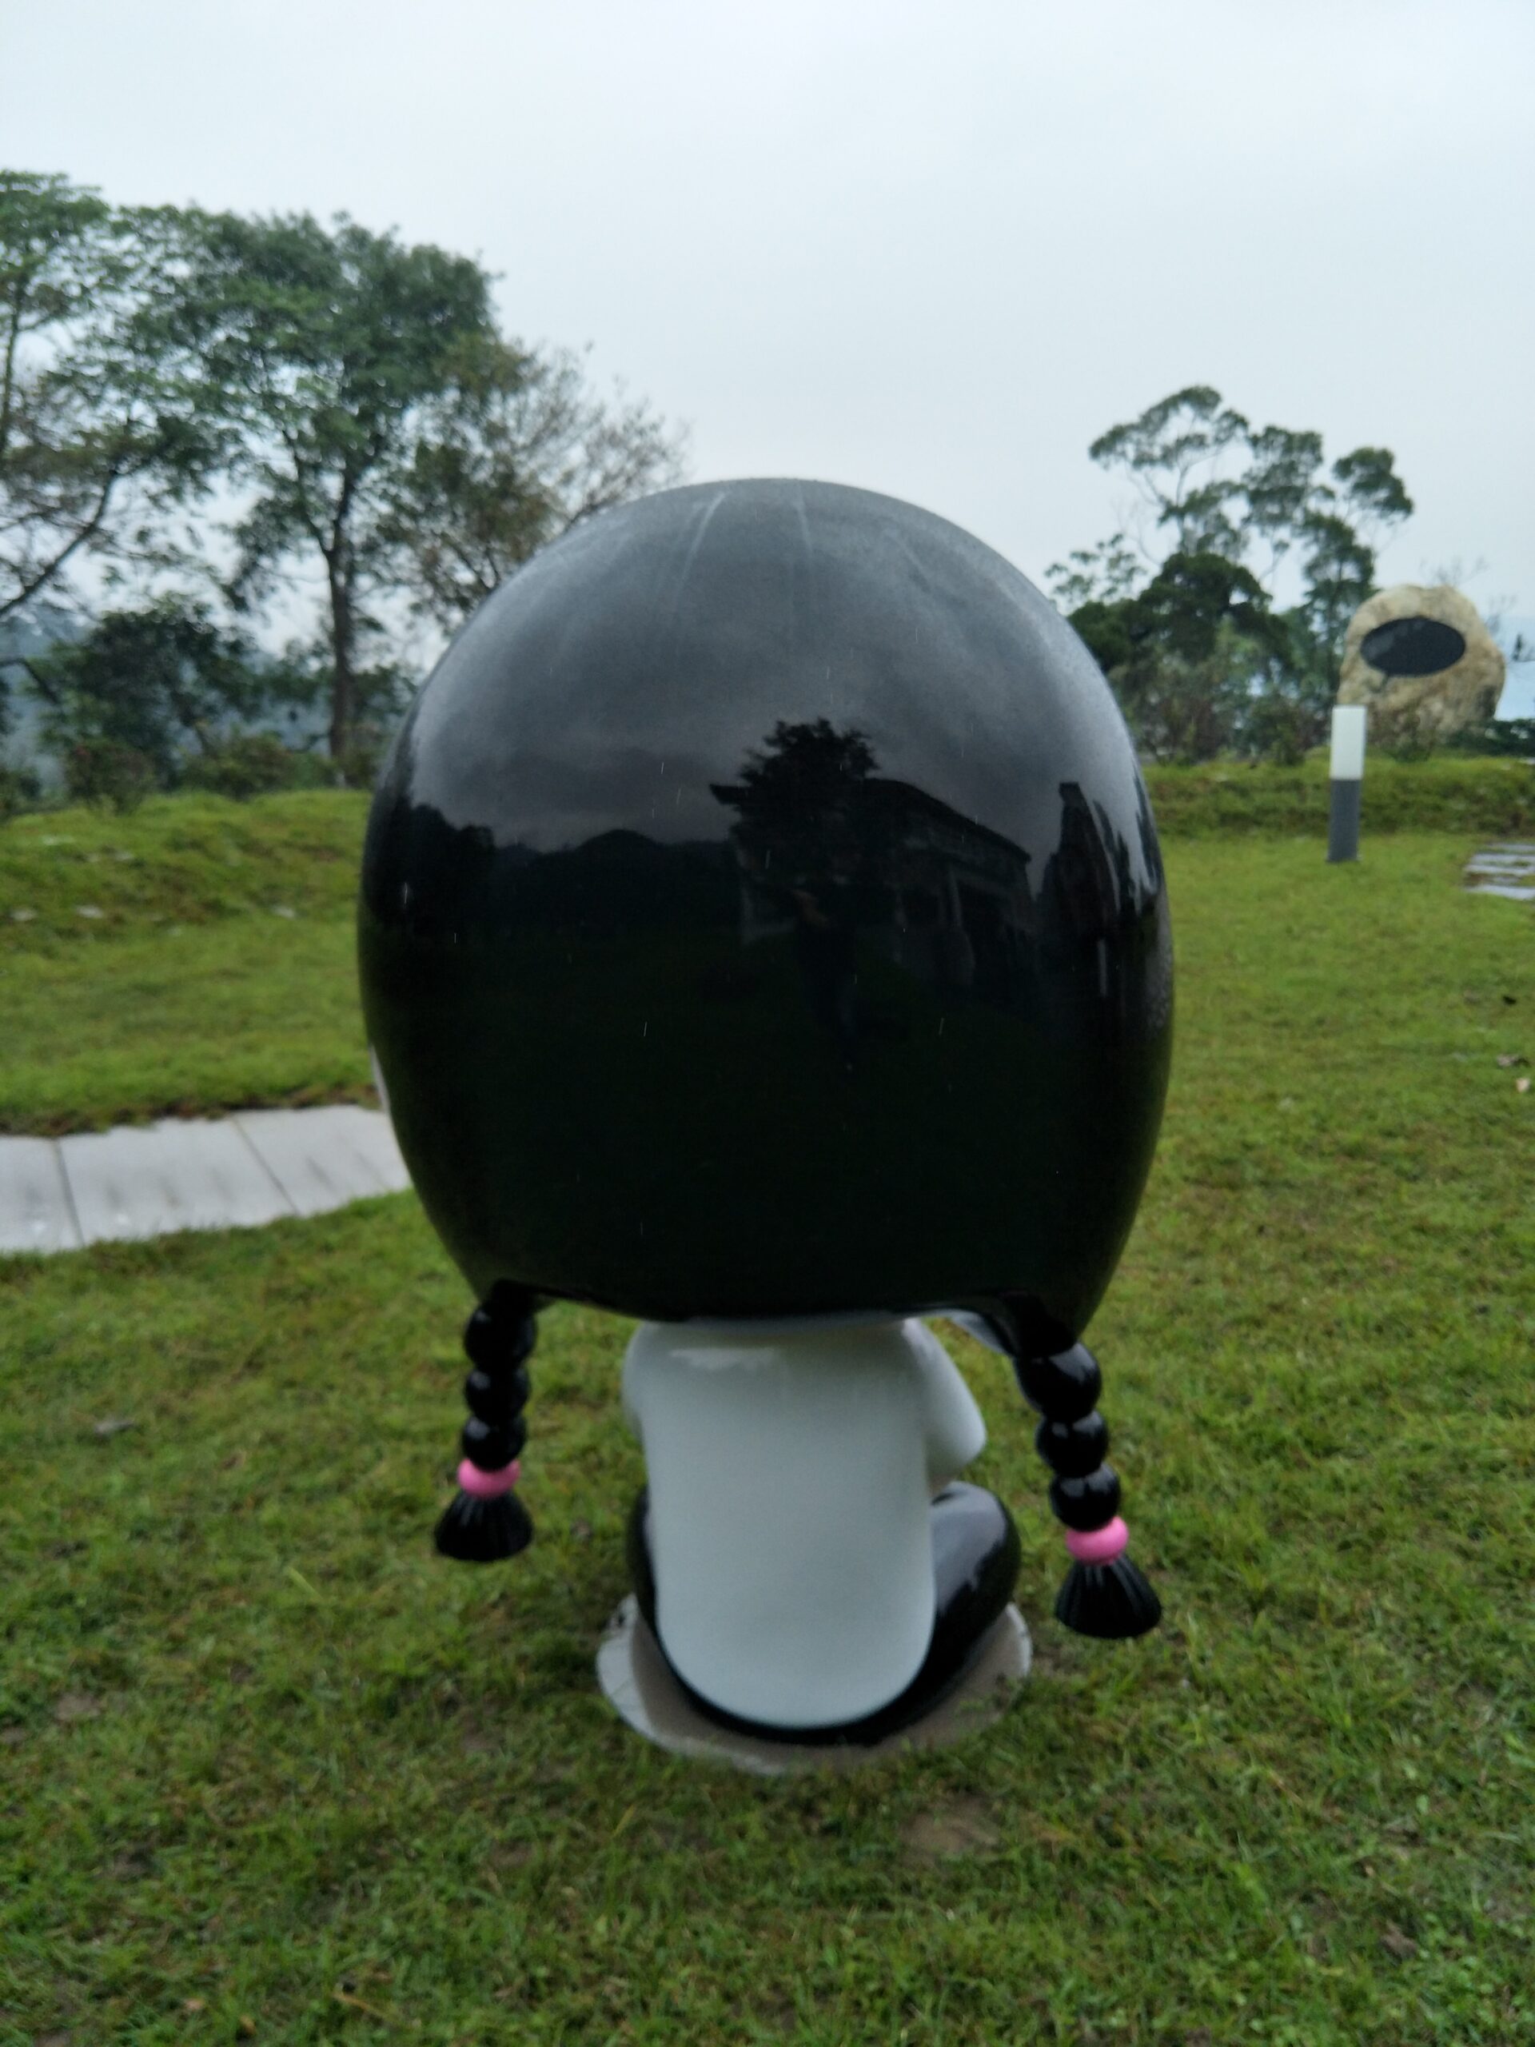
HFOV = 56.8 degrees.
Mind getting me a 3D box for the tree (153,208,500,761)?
[{"bbox_3d":[-4.591,-5.383,14.500,3.597,5.705,3.600,-3,16,0],"label":"tree"}]

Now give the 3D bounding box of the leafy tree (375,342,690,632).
[{"bbox_3d":[-2.567,-5.074,15.500,3.202,4.710,3.200,-3,16,0],"label":"leafy tree"}]

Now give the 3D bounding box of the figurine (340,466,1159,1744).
[{"bbox_3d":[0.016,0.143,1.786,0.937,1.538,0.956,1,17,15],"label":"figurine"}]

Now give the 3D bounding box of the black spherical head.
[{"bbox_3d":[-0.001,-0.133,1.697,0.937,0.919,0.937,1,17,15],"label":"black spherical head"}]

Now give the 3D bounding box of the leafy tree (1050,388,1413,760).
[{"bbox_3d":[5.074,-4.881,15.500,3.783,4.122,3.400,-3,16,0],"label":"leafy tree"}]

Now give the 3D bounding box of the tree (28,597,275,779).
[{"bbox_3d":[-5.849,-3.171,13.500,2.331,1.800,2.200,-3,16,0],"label":"tree"}]

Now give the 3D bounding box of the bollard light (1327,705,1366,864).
[{"bbox_3d":[3.068,-1.263,7.500,0.155,0.820,0.155,-3,16,0],"label":"bollard light"}]

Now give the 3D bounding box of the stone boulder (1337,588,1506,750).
[{"bbox_3d":[5.214,-2.814,11.300,1.284,1.362,0.950,1,17,14],"label":"stone boulder"}]

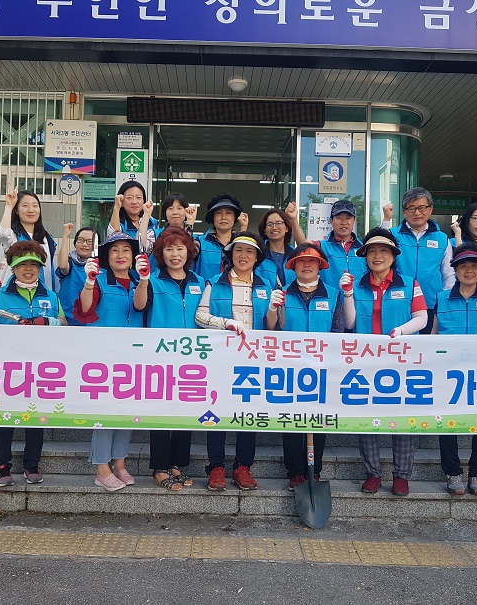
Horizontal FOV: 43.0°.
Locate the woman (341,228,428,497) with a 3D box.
[{"bbox_3d":[0.925,0.366,3.840,0.530,1.670,0.400,1,-1,12],"label":"woman"}]

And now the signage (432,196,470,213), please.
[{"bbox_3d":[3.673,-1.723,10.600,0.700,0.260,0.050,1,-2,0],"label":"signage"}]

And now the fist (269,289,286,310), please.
[{"bbox_3d":[0.233,-0.015,3.620,0.095,0.130,0.100,2,-2,-6],"label":"fist"}]

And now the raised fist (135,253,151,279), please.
[{"bbox_3d":[-0.583,-0.227,3.720,0.100,0.155,0.100,1,0,0],"label":"raised fist"}]

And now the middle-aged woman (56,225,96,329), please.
[{"bbox_3d":[-1.150,0.193,4.330,0.420,1.520,0.350,2,-2,-9],"label":"middle-aged woman"}]

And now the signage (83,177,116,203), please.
[{"bbox_3d":[-1.520,-1.232,6.650,0.370,0.269,0.020,1,-1,-2],"label":"signage"}]

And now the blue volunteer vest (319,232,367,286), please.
[{"bbox_3d":[0.818,-0.234,4.720,0.440,0.630,0.280,1,-1,4],"label":"blue volunteer vest"}]

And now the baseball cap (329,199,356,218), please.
[{"bbox_3d":[0.702,-0.628,4.070,0.170,0.125,0.250,1,-2,0],"label":"baseball cap"}]

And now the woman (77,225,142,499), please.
[{"bbox_3d":[-0.809,0.359,3.800,0.450,1.600,0.400,2,-1,-14],"label":"woman"}]

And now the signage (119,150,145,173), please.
[{"bbox_3d":[-0.952,-1.264,5.450,0.220,0.195,0.015,1,0,0],"label":"signage"}]

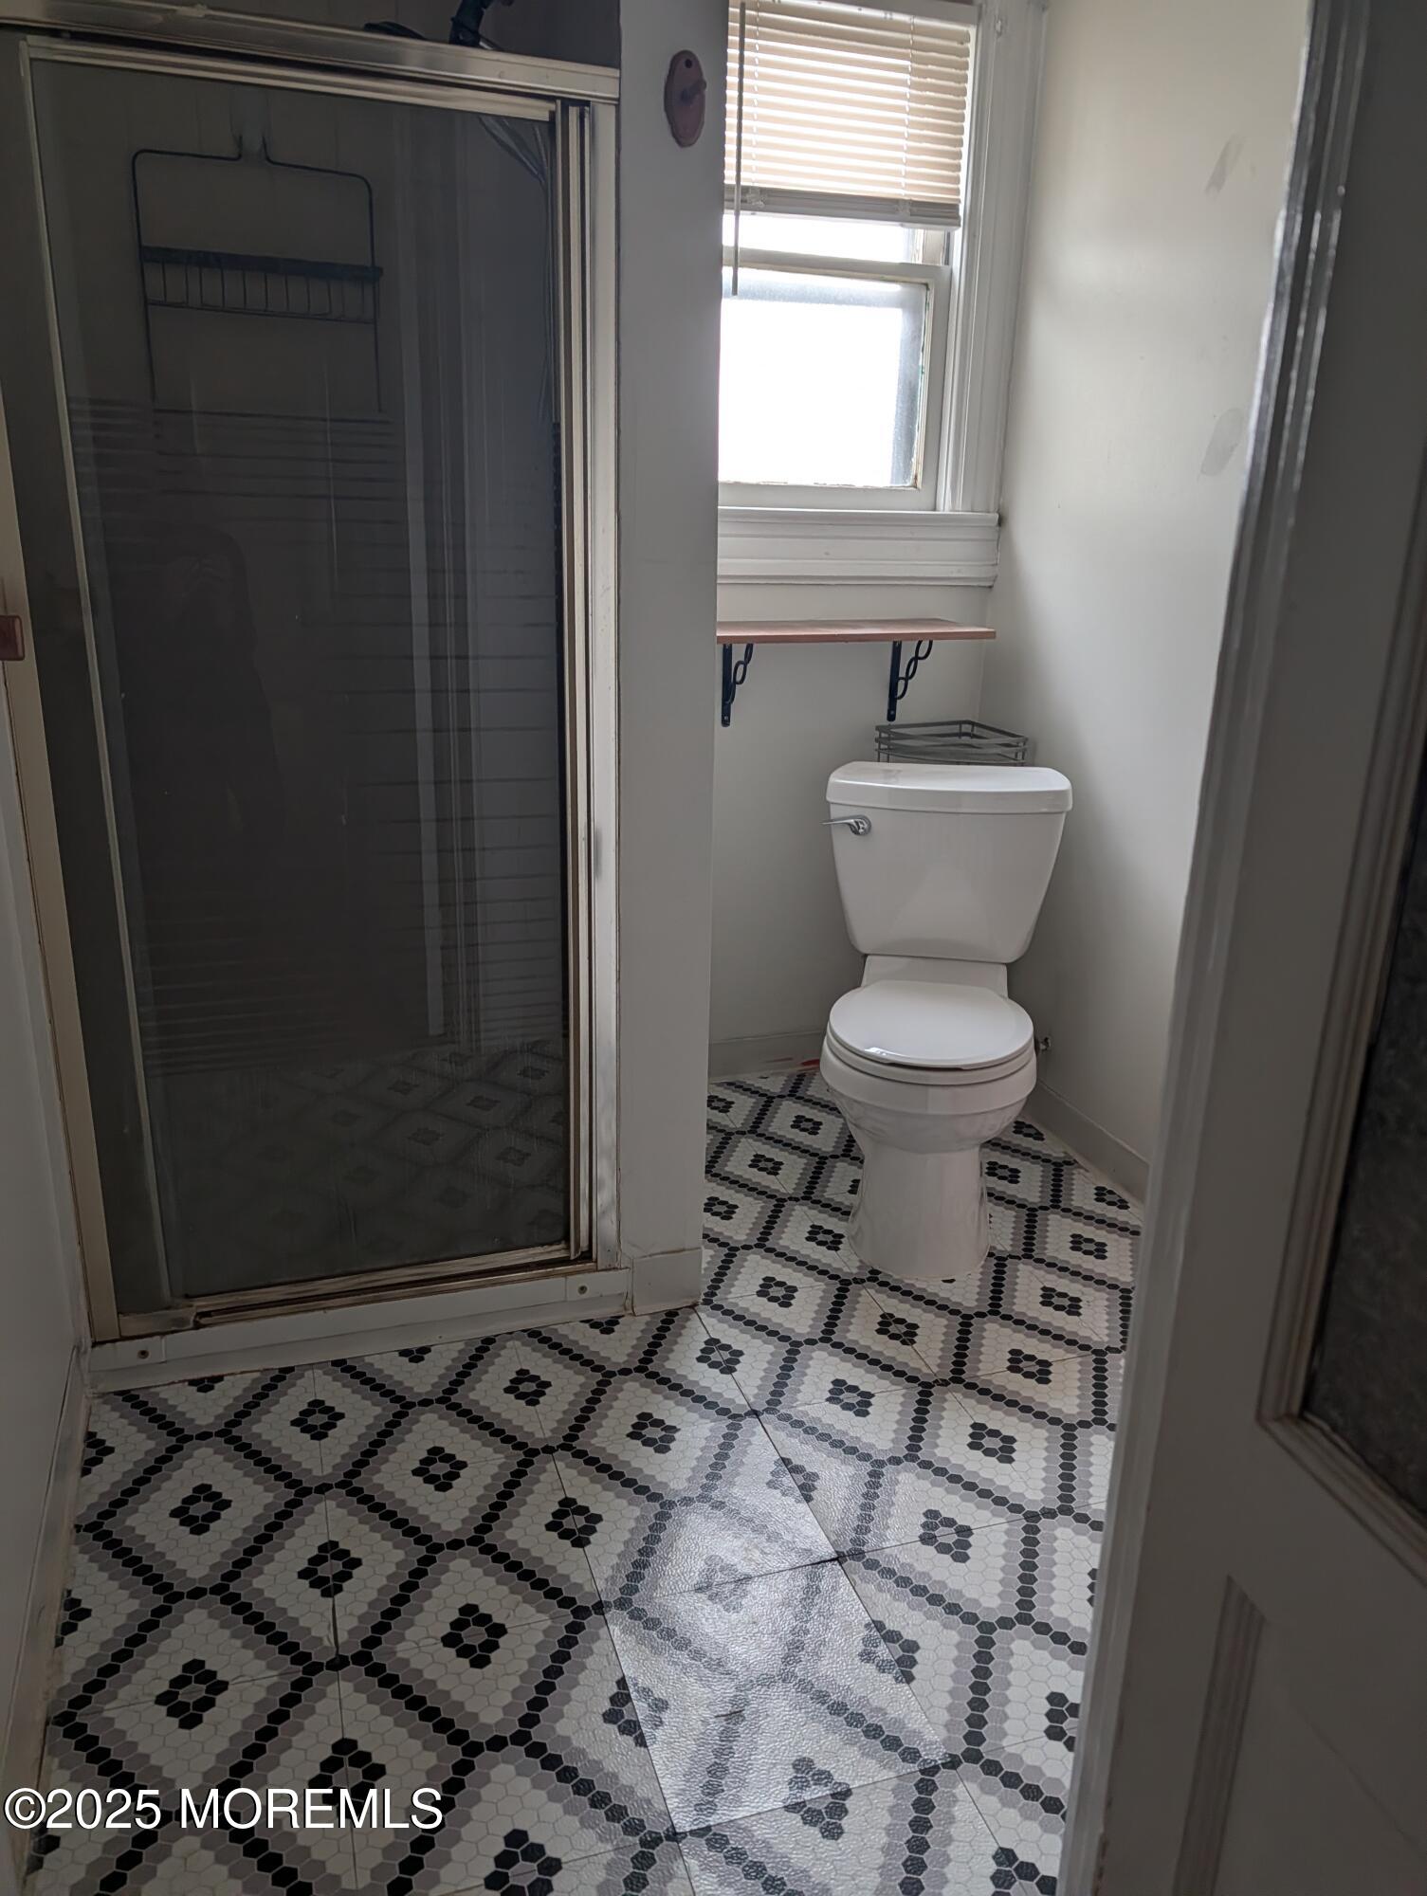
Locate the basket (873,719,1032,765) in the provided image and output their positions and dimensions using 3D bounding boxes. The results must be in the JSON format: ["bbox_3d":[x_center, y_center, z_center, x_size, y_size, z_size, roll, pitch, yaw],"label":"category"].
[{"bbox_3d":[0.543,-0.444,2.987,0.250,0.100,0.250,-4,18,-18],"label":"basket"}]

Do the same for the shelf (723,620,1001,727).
[{"bbox_3d":[0.237,-0.584,2.847,0.680,0.235,0.260,-4,18,-18],"label":"shelf"}]

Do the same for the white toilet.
[{"bbox_3d":[0.430,0.126,2.458,0.470,0.795,0.730,4,17,6],"label":"white toilet"}]

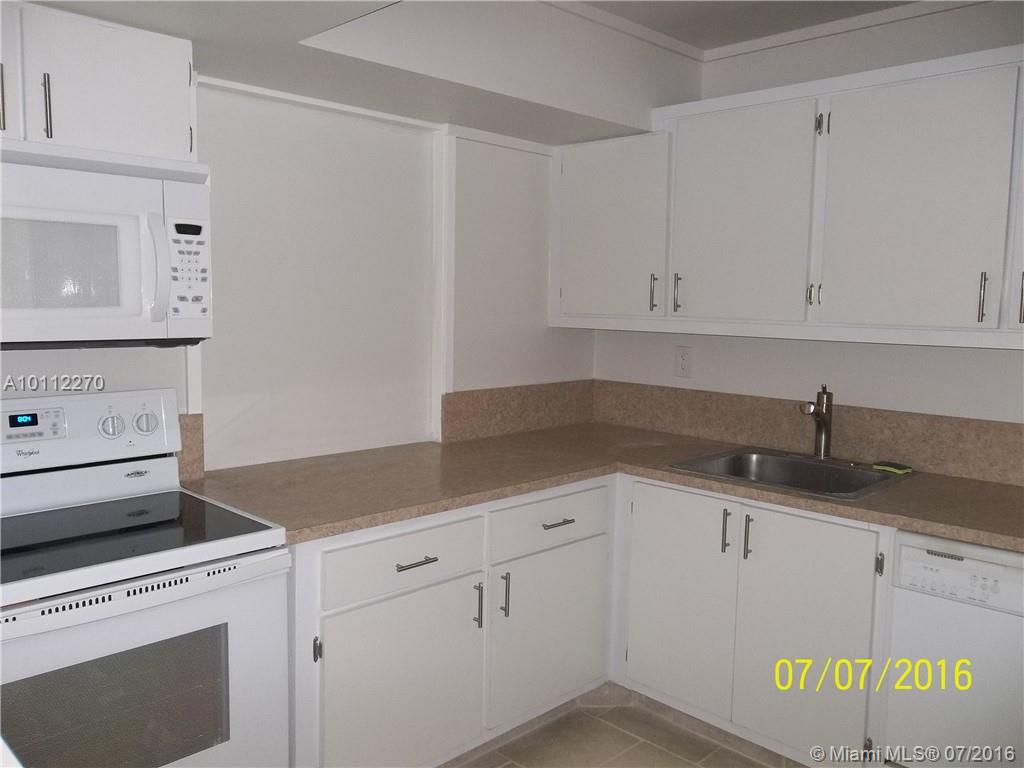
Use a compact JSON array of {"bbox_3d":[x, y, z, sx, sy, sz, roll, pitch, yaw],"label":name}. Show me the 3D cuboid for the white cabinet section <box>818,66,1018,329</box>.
[{"bbox_3d":[1.310,-0.545,2.517,0.520,0.724,0.330,6,7,44],"label":"white cabinet section"}]

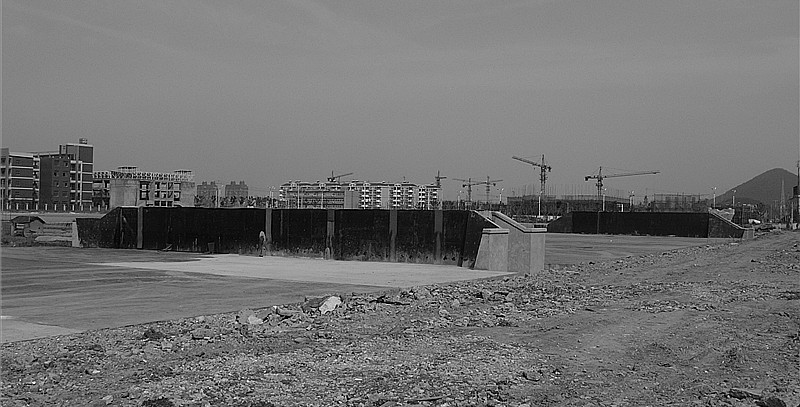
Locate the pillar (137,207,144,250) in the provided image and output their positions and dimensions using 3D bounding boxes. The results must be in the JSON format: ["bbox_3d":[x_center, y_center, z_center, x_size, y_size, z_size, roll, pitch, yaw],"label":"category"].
[{"bbox_3d":[-18.700,1.740,60.000,0.400,3.030,0.270,0,0,35],"label":"pillar"}]

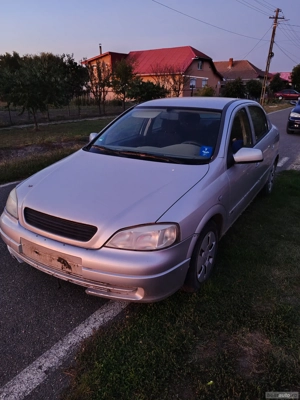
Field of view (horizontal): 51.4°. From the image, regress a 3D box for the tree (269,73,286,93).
[{"bbox_3d":[20.945,-18.823,51.254,2.957,3.932,2.809,8,21,19],"label":"tree"}]

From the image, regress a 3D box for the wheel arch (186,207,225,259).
[{"bbox_3d":[0.435,0.234,2.324,0.140,0.380,0.700,11,22,29],"label":"wheel arch"}]

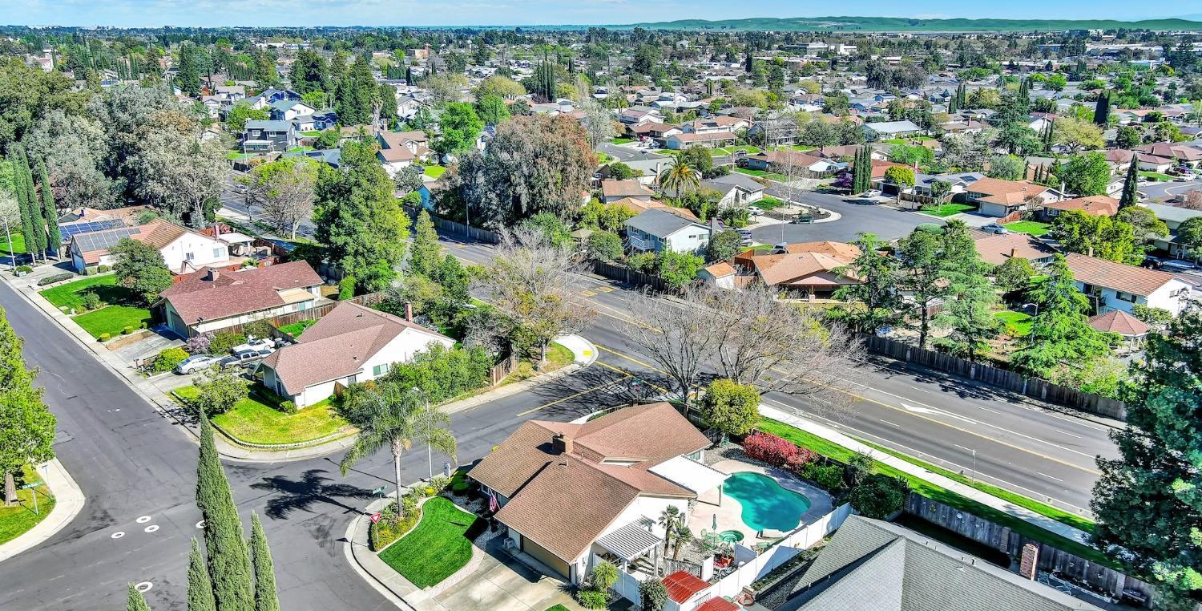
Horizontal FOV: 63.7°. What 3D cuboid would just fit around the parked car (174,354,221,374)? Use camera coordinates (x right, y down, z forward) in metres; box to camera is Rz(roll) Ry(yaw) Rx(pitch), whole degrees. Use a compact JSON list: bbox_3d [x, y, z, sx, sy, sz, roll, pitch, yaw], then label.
[{"bbox_3d":[-42.100,6.023,101.955,1.820,1.460,4.650,15,22,42],"label":"parked car"}]

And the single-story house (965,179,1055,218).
[{"bbox_3d":[81.278,-22.353,195.472,19.500,4.700,18.300,-8,18,-27],"label":"single-story house"}]

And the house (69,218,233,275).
[{"bbox_3d":[-69.471,-9.300,147.830,20.400,5.400,14.900,-14,21,-40],"label":"house"}]

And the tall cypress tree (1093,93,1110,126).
[{"bbox_3d":[173.408,-67.710,335.489,6.200,13.200,5.200,0,16,0],"label":"tall cypress tree"}]

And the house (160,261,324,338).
[{"bbox_3d":[-44.608,-1.280,120.874,20.400,5.200,15.500,-15,22,-42],"label":"house"}]

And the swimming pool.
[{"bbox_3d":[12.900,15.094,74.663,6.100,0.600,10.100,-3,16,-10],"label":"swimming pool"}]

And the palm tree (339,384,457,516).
[{"bbox_3d":[-14.650,11.234,70.258,8.200,9.300,8.000,0,16,0],"label":"palm tree"}]

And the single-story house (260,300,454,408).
[{"bbox_3d":[-25.983,4.375,100.380,20.700,5.400,15.300,-14,21,-40],"label":"single-story house"}]

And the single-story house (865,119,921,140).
[{"bbox_3d":[92.800,-56.782,313.077,20.000,4.700,11.000,-8,18,-27],"label":"single-story house"}]

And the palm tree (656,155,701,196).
[{"bbox_3d":[15.594,-24.942,193.460,9.000,10.200,9.000,0,16,0],"label":"palm tree"}]

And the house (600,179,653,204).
[{"bbox_3d":[5.100,-21.982,189.895,9.800,4.900,11.000,-1,16,-3],"label":"house"}]

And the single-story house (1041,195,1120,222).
[{"bbox_3d":[90.973,-17.258,176.666,14.500,4.800,15.500,-9,19,-29],"label":"single-story house"}]

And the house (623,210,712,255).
[{"bbox_3d":[10.351,-10.861,152.707,10.700,6.300,13.300,-9,18,-28],"label":"house"}]

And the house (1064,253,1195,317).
[{"bbox_3d":[65.053,-2.097,122.297,11.300,6.300,15.100,-9,18,-28],"label":"house"}]

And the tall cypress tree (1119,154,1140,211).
[{"bbox_3d":[95.677,-21.075,175.646,3.800,12.700,3.800,0,16,0],"label":"tall cypress tree"}]

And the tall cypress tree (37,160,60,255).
[{"bbox_3d":[-83.530,-14.457,146.224,2.000,16.000,2.000,0,16,0],"label":"tall cypress tree"}]

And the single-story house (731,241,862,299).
[{"bbox_3d":[29.900,-5.554,136.144,17.000,4.900,21.500,0,16,0],"label":"single-story house"}]

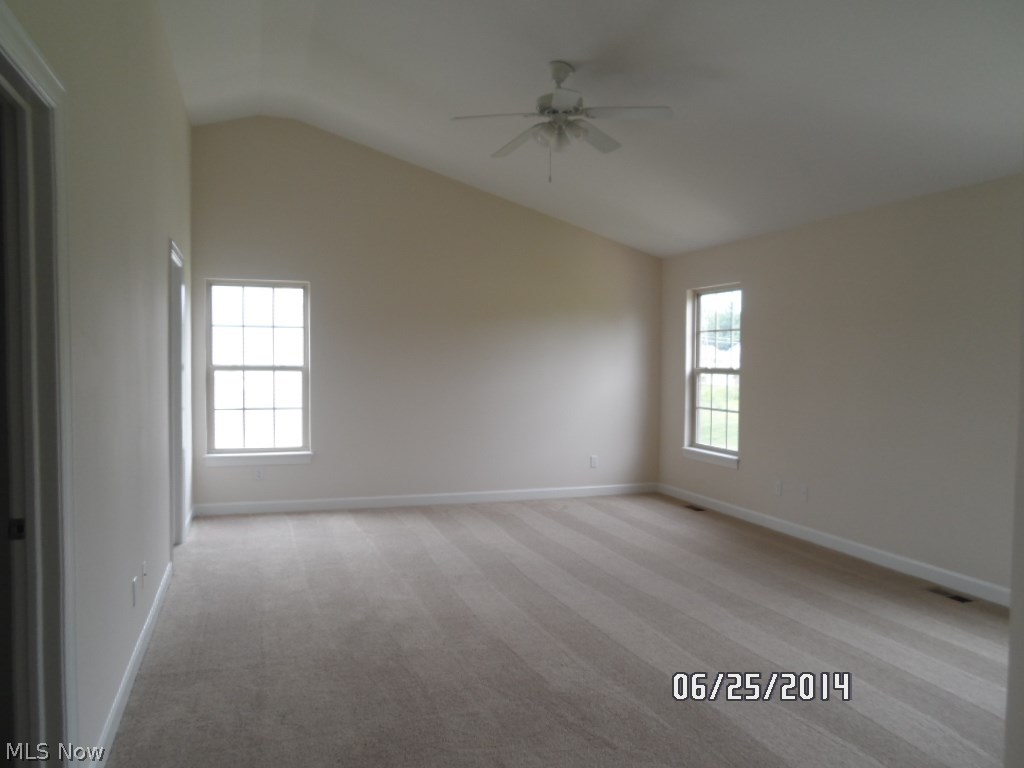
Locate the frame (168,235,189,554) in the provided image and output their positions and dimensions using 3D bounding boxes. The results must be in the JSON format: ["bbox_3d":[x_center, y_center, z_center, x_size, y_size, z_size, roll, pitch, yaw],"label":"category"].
[{"bbox_3d":[-2.348,0.132,5.101,0.130,2.127,0.980,0,2,-19],"label":"frame"}]

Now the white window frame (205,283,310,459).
[{"bbox_3d":[-2.232,-0.142,6.540,0.865,1.542,0.110,0,2,-19],"label":"white window frame"}]

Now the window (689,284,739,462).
[{"bbox_3d":[1.906,-0.085,6.950,0.120,1.639,0.887,0,2,-19],"label":"window"}]

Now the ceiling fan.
[{"bbox_3d":[0.278,-1.593,4.236,1.240,0.490,1.220,0,2,0],"label":"ceiling fan"}]

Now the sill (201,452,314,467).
[{"bbox_3d":[-2.223,0.678,6.534,0.902,0.111,0.100,0,2,-19],"label":"sill"}]

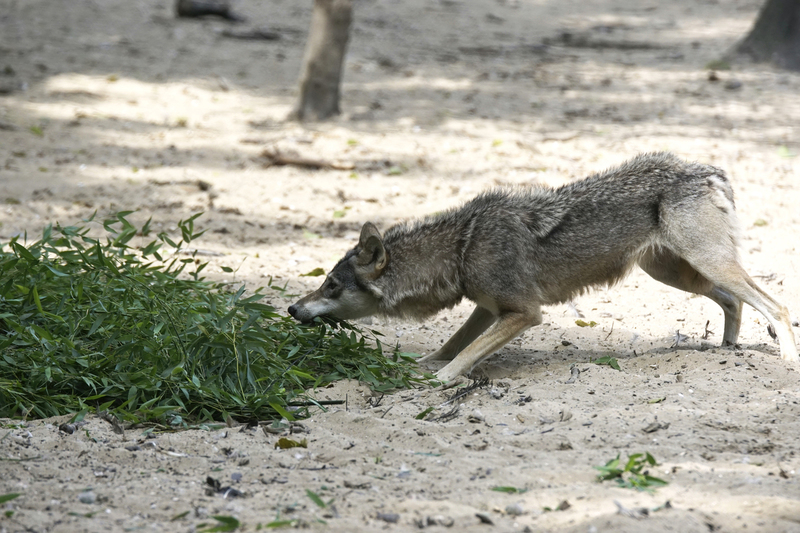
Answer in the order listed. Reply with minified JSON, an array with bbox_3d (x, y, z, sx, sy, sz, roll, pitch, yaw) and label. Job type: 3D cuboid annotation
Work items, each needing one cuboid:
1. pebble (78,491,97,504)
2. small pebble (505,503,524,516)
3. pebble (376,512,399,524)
[{"bbox_3d":[-0.646,0.478,12.400,0.034,0.023,0.028,0,6,0],"label":"pebble"},{"bbox_3d":[0.233,0.494,12.200,0.035,0.024,0.029,0,6,0],"label":"small pebble"},{"bbox_3d":[-0.024,0.508,12.100,0.042,0.020,0.028,0,6,0],"label":"pebble"}]

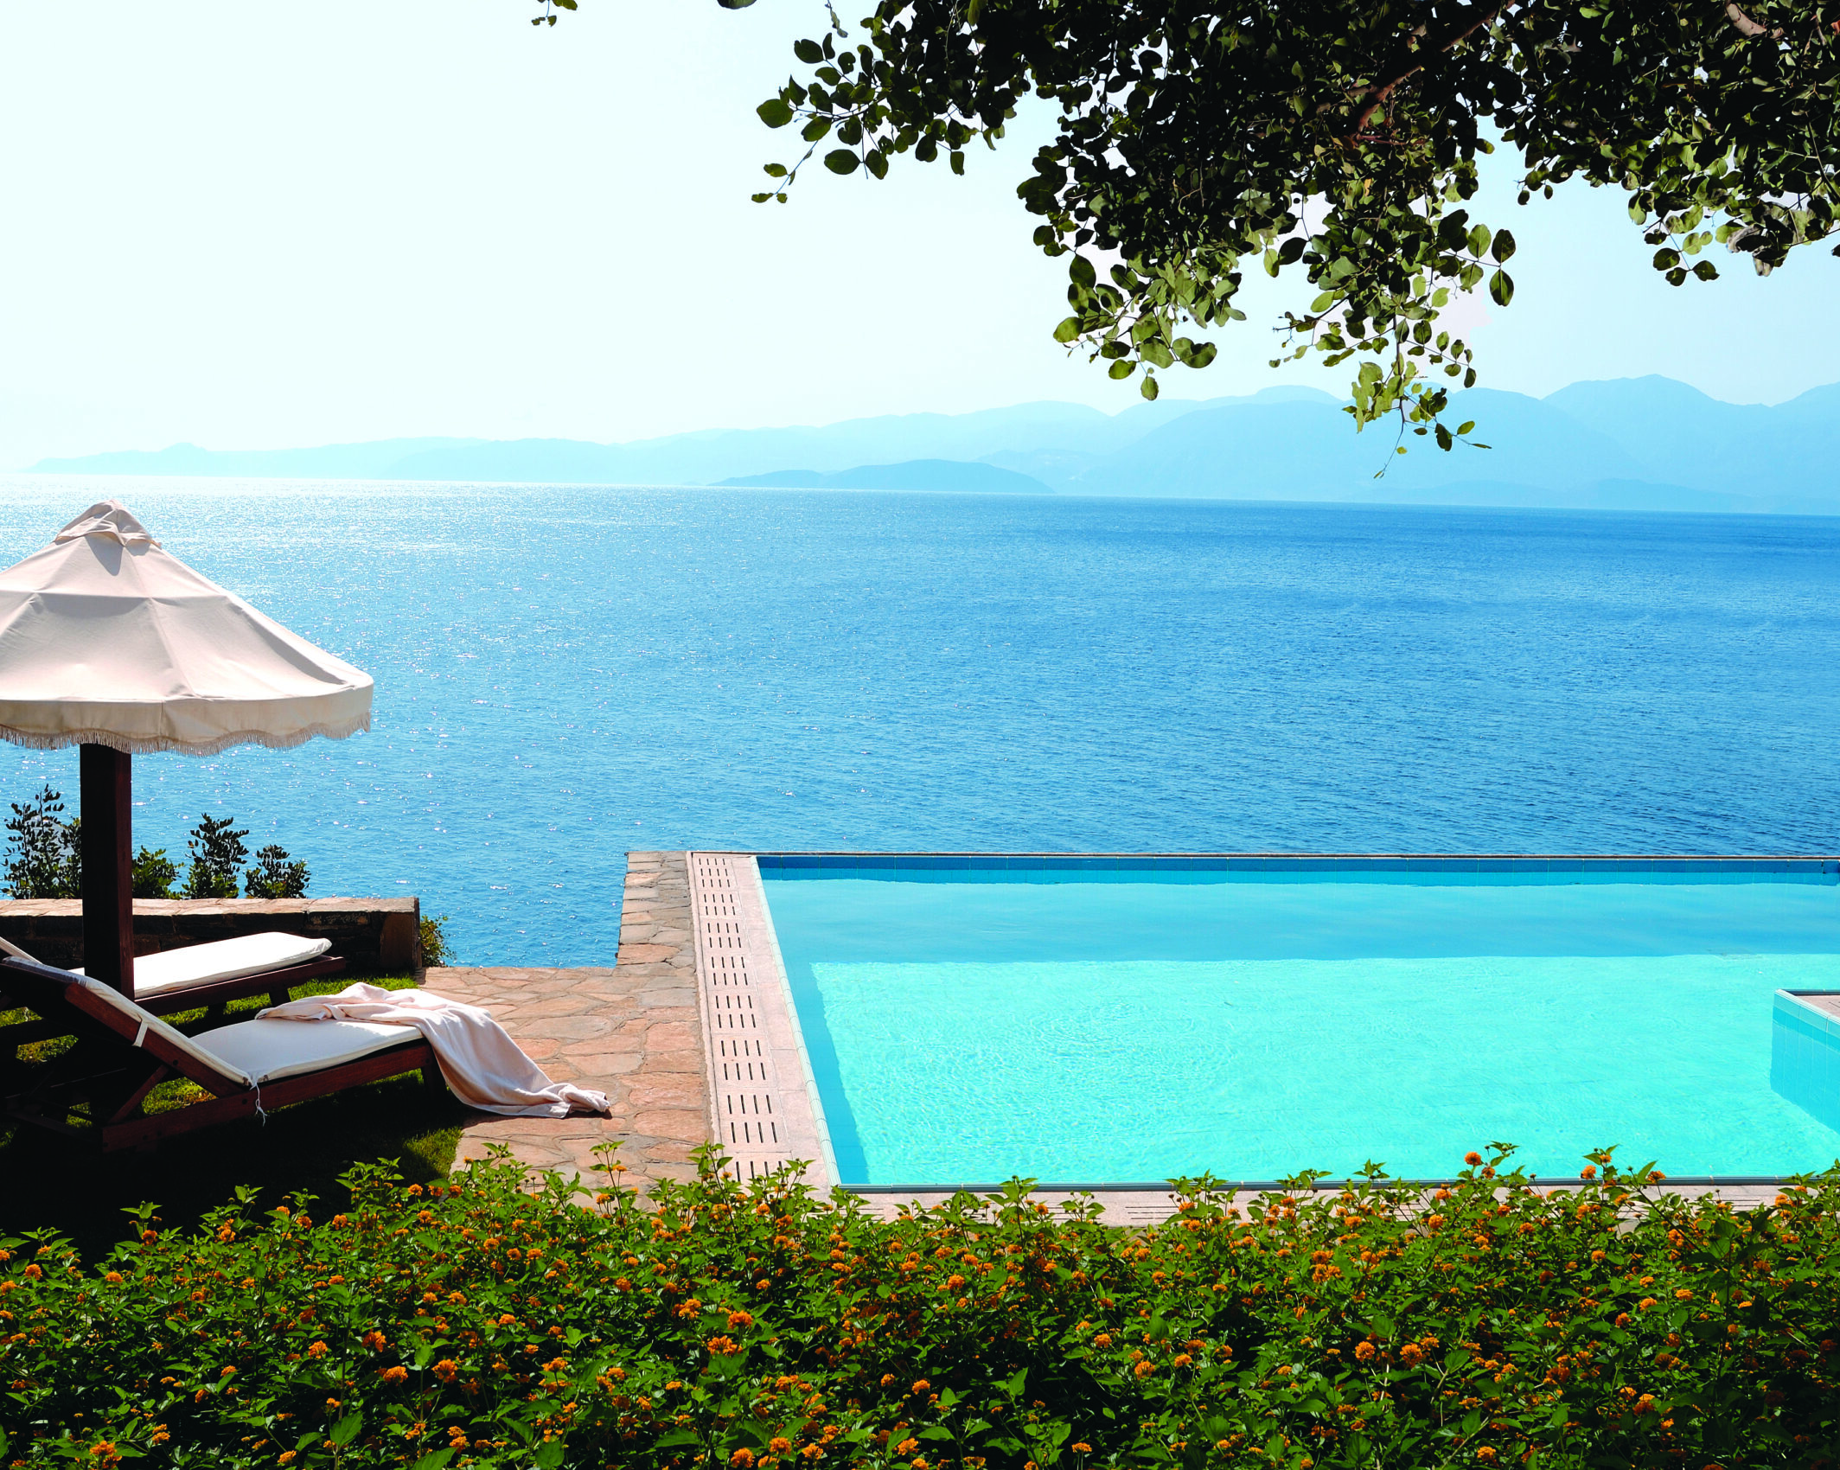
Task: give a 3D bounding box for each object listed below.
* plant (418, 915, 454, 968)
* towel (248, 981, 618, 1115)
[{"bbox_3d":[-2.973,1.253,11.169,0.480,0.500,0.450,1,8,0],"label":"plant"},{"bbox_3d":[-2.204,1.424,8.473,1.600,0.450,0.620,3,8,15],"label":"towel"}]

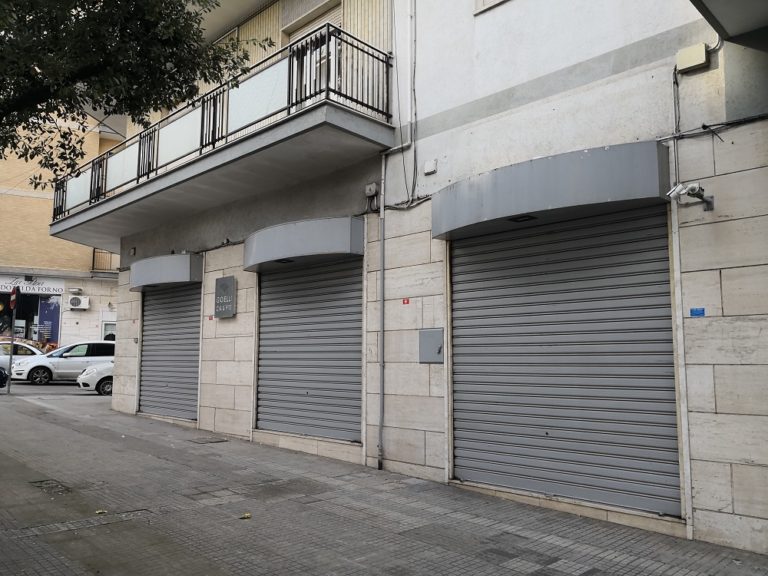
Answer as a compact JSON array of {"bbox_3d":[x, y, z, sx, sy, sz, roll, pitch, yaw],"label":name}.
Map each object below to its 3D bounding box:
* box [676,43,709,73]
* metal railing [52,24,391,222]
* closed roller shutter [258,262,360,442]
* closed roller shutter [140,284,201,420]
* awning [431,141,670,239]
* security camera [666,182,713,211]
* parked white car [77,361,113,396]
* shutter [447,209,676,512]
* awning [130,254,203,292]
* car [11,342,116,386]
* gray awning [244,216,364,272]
[{"bbox_3d":[2.824,-2.084,5.477,0.242,0.185,0.103,-6,-10,43],"label":"box"},{"bbox_3d":[-3.770,-2.167,11.047,9.713,1.257,1.236,-6,-10,43],"label":"metal railing"},{"bbox_3d":[-1.196,0.922,9.131,2.477,2.571,0.082,-6,-10,43],"label":"closed roller shutter"},{"bbox_3d":[-4.359,1.272,12.133,2.451,2.583,0.082,-6,-10,43],"label":"closed roller shutter"},{"bbox_3d":[1.518,-0.978,6.252,2.611,0.556,0.597,-6,-10,43],"label":"awning"},{"bbox_3d":[2.712,-0.802,5.316,0.299,0.237,0.258,-6,-10,43],"label":"security camera"},{"bbox_3d":[-7.781,2.713,19.658,4.050,1.490,1.700,4,-8,-28],"label":"parked white car"},{"bbox_3d":[1.748,0.730,6.319,2.514,2.847,0.082,-6,-10,43],"label":"shutter"},{"bbox_3d":[-4.565,-0.292,12.067,2.637,0.556,0.536,-6,-10,43],"label":"awning"},{"bbox_3d":[-11.817,2.933,23.669,4.770,1.660,1.880,4,-8,-28],"label":"car"},{"bbox_3d":[-1.403,-0.649,9.038,2.565,0.556,0.577,-6,-10,43],"label":"gray awning"}]

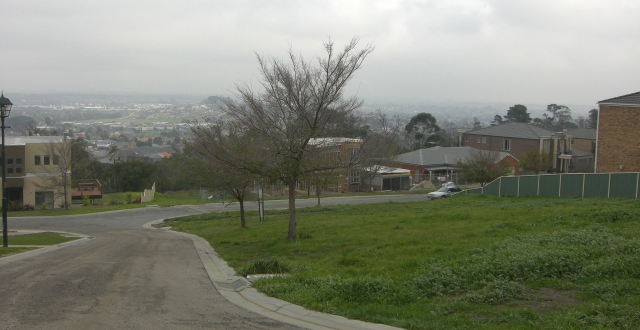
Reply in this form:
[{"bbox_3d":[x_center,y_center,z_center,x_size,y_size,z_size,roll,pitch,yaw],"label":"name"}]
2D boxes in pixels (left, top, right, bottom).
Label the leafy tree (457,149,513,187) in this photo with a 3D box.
[{"bbox_3d":[18.262,0.892,78.000,6.000,5.100,5.800,0,5,-13],"label":"leafy tree"}]

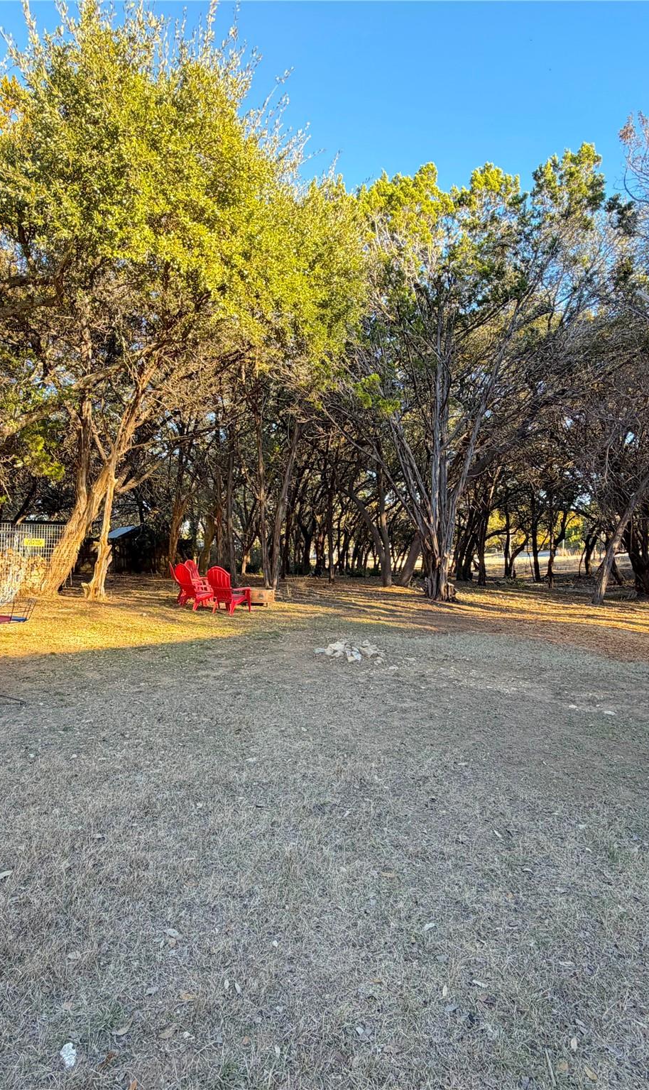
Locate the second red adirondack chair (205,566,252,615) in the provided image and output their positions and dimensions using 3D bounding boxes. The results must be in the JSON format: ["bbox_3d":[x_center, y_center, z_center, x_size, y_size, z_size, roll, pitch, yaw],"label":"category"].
[{"bbox_3d":[-1.800,0.840,11.200,0.740,0.930,0.800,2,3,42],"label":"second red adirondack chair"}]

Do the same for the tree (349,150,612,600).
[{"bbox_3d":[3.450,-3.550,13.200,5.800,9.700,5.200,0,2,0],"label":"tree"}]

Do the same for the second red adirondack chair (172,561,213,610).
[{"bbox_3d":[-2.630,0.830,12.000,0.800,0.930,0.740,-1,2,-36],"label":"second red adirondack chair"}]

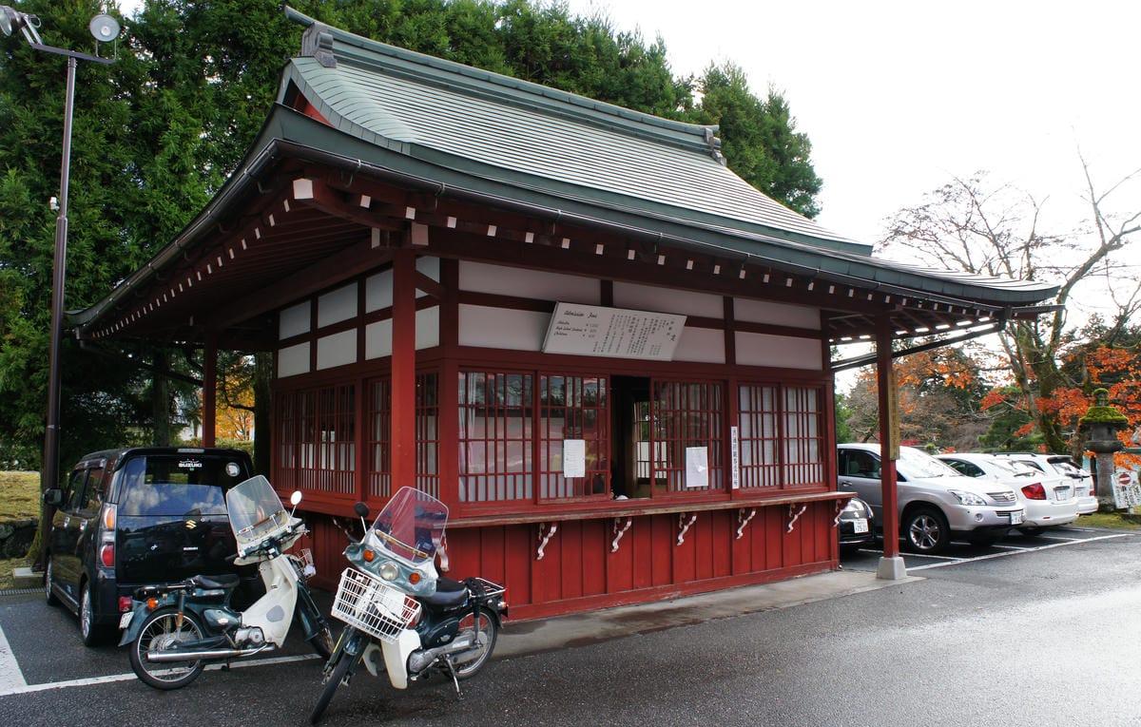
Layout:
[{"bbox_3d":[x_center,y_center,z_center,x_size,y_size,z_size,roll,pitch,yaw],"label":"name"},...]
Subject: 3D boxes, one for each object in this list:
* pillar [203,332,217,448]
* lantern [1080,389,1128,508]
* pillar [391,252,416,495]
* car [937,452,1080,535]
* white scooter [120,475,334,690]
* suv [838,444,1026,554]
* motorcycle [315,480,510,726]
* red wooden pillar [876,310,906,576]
[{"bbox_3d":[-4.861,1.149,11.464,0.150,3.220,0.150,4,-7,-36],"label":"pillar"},{"bbox_3d":[12.224,2.011,19.731,0.990,2.832,0.990,4,-7,-36],"label":"lantern"},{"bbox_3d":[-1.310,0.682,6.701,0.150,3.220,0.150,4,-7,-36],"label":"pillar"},{"bbox_3d":[6.942,2.438,16.102,1.700,1.470,4.560,3,-6,-36],"label":"car"},{"bbox_3d":[-2.428,1.566,6.353,1.760,1.410,0.700,5,-7,-43],"label":"white scooter"},{"bbox_3d":[5.232,2.182,14.602,1.845,1.680,4.750,4,-7,-36],"label":"suv"},{"bbox_3d":[-1.048,1.499,5.625,0.700,1.390,1.760,-5,-7,40],"label":"motorcycle"},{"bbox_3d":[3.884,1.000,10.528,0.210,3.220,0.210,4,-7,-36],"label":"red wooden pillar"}]

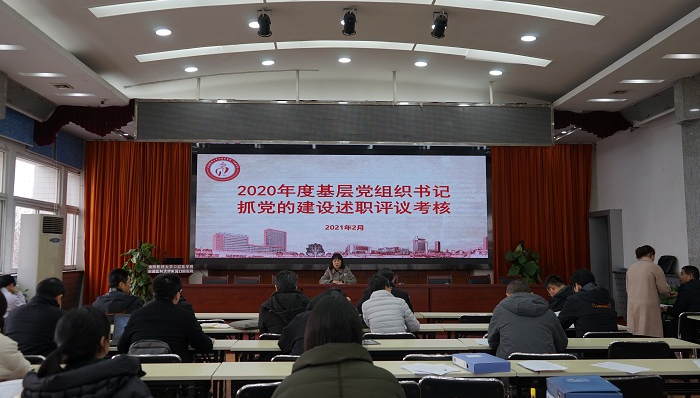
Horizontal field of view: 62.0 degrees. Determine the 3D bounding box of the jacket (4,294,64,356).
[{"bbox_3d":[-2.143,1.017,4.043,0.560,0.680,0.450,-1,-5,6],"label":"jacket"}]

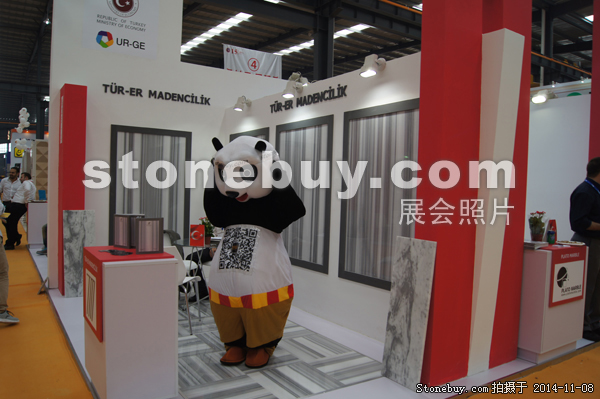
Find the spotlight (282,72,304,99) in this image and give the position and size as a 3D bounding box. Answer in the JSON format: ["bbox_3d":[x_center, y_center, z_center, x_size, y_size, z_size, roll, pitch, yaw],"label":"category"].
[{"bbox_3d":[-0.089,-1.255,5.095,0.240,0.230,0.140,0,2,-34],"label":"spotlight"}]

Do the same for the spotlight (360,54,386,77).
[{"bbox_3d":[0.659,-1.170,3.986,0.240,0.205,0.140,0,2,-34],"label":"spotlight"}]

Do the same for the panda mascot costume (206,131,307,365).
[{"bbox_3d":[-0.377,0.388,3.680,0.770,1.780,0.620,2,2,25],"label":"panda mascot costume"}]

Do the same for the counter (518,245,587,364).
[{"bbox_3d":[2.107,0.874,3.969,0.710,0.950,0.470,0,2,-34],"label":"counter"}]

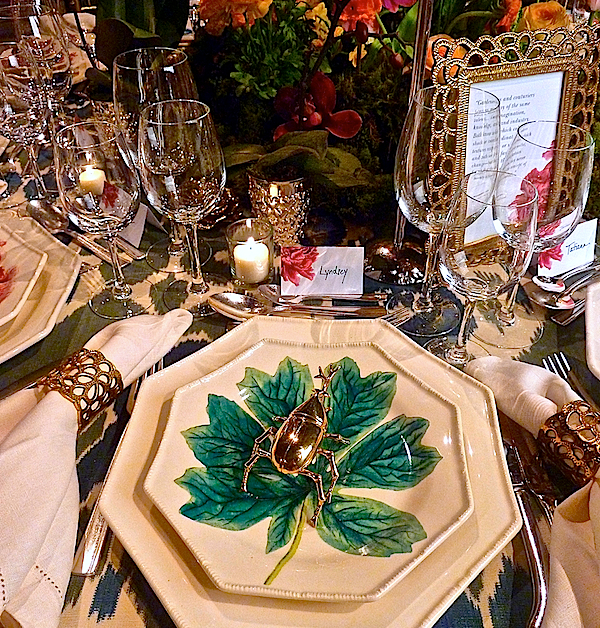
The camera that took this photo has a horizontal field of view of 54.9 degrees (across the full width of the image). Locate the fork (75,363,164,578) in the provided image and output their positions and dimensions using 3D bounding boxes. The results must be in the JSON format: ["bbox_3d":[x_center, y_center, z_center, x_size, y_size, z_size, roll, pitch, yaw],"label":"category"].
[{"bbox_3d":[-0.141,0.100,0.461,0.025,0.020,0.212,1,39,1],"label":"fork"}]

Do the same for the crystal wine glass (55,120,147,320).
[{"bbox_3d":[-0.187,-0.088,0.563,0.075,0.180,0.075,0,39,0],"label":"crystal wine glass"}]

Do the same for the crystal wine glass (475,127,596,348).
[{"bbox_3d":[0.215,-0.068,0.545,0.084,0.206,0.084,-1,39,0],"label":"crystal wine glass"}]

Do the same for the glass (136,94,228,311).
[{"bbox_3d":[-0.107,-0.099,0.563,0.080,0.197,0.080,0,39,0],"label":"glass"}]

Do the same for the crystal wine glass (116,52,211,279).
[{"bbox_3d":[-0.149,-0.165,0.651,0.090,0.230,0.090,-1,39,0],"label":"crystal wine glass"}]

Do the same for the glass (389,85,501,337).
[{"bbox_3d":[0.126,-0.087,0.532,0.088,0.218,0.088,0,39,0],"label":"glass"}]

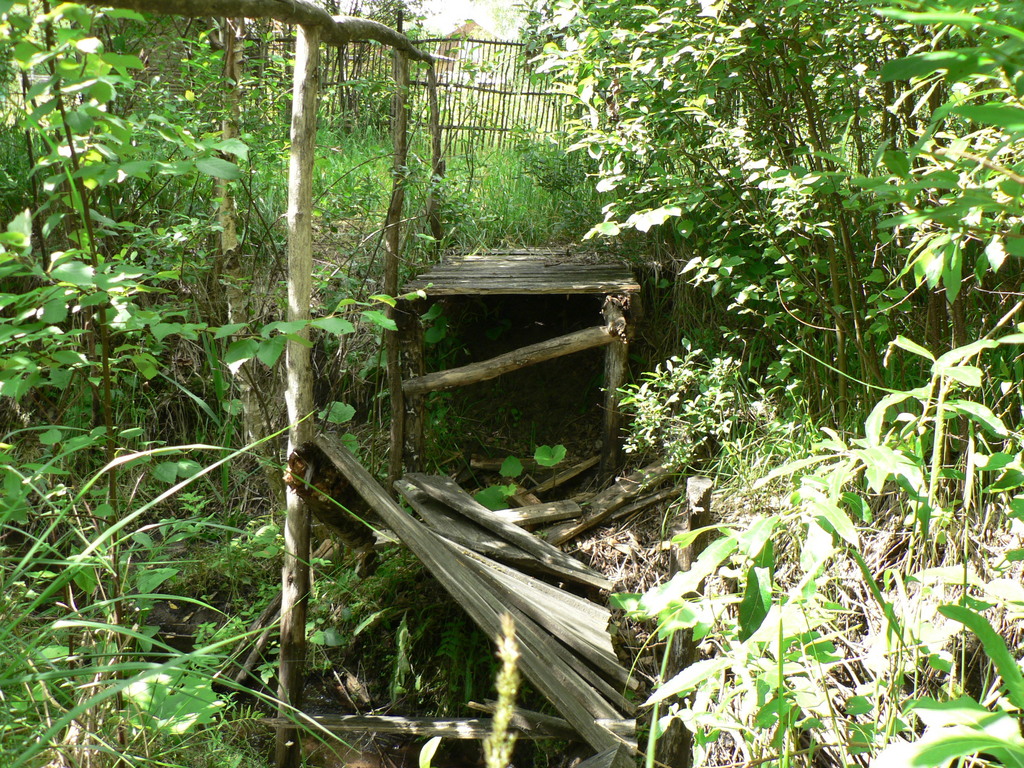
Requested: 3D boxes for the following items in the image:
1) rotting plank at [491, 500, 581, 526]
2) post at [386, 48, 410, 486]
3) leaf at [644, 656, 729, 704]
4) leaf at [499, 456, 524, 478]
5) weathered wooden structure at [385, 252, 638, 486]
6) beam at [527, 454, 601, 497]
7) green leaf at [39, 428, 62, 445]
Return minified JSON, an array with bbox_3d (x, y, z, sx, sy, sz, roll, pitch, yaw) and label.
[{"bbox_3d":[0.092,0.581,4.779,0.440,0.040,0.140,-6,15,-21],"label":"rotting plank"},{"bbox_3d":[-0.541,-0.461,5.016,0.068,2.141,0.068,2,14,-1],"label":"post"},{"bbox_3d":[0.338,0.571,2.040,0.185,0.022,0.052,-20,39,-22],"label":"leaf"},{"bbox_3d":[-0.002,0.406,5.203,0.115,0.115,0.030,0,-23,0],"label":"leaf"},{"bbox_3d":[0.065,-0.151,5.816,1.170,0.970,1.400,1,14,3],"label":"weathered wooden structure"},{"bbox_3d":[0.253,0.444,5.238,0.540,0.030,0.070,-21,24,-36],"label":"beam"},{"bbox_3d":[-1.343,0.154,3.100,0.063,0.050,0.015,0,-27,0],"label":"green leaf"}]

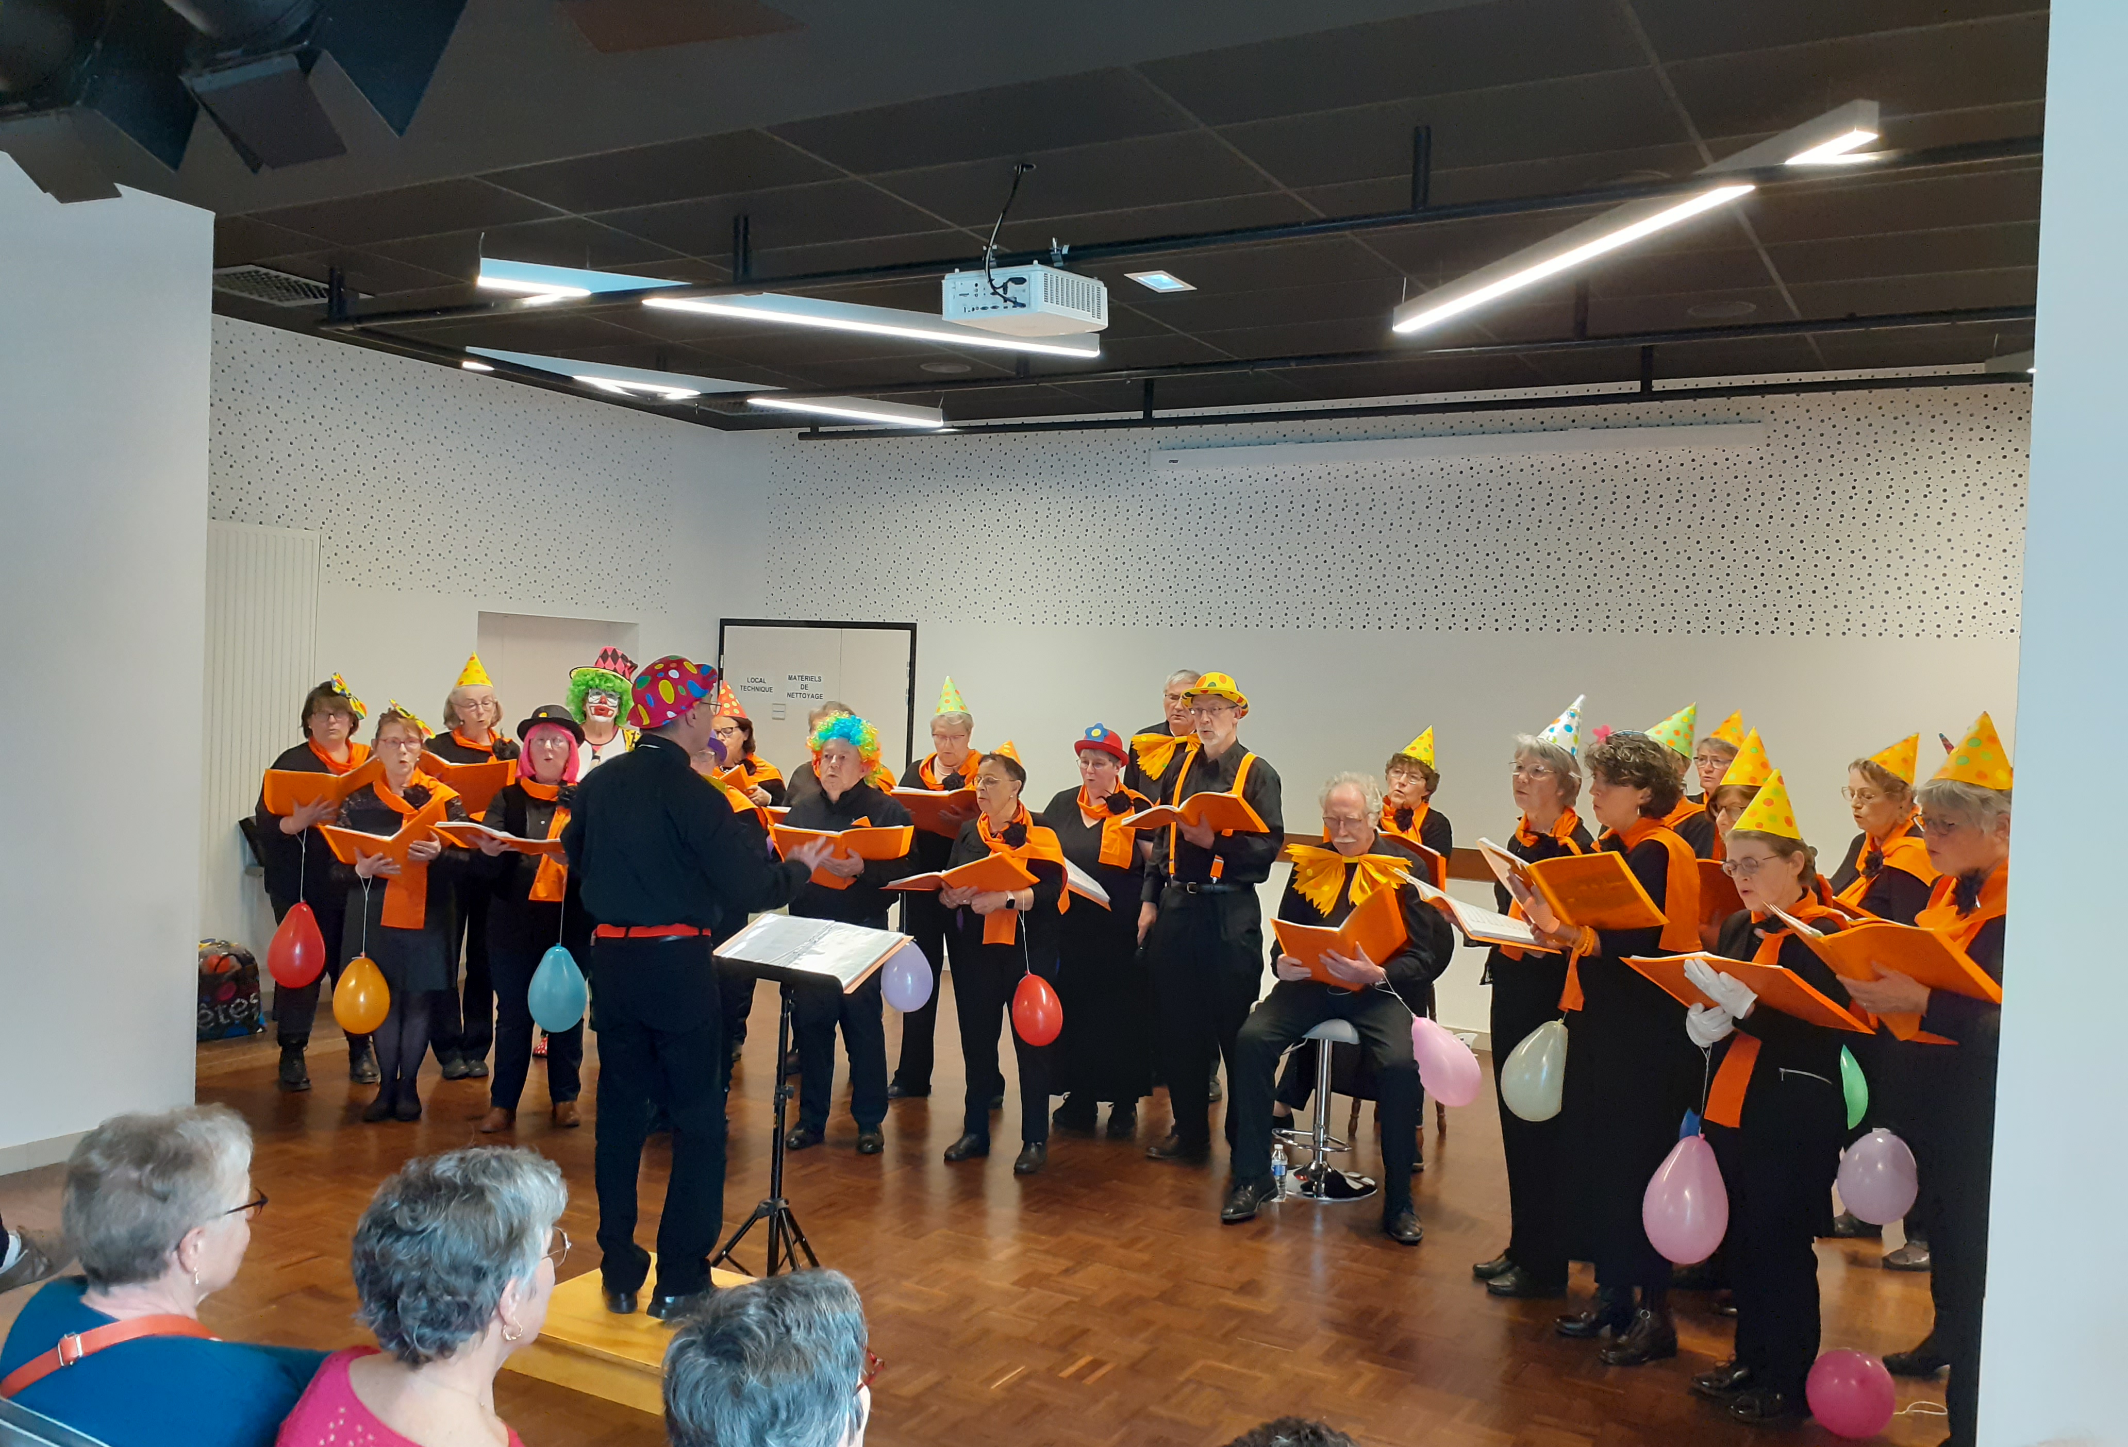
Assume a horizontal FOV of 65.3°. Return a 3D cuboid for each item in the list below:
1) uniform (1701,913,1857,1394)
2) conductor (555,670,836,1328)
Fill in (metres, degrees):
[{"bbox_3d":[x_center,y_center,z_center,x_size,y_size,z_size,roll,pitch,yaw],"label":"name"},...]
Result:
[{"bbox_3d":[1.807,1.079,4.200,0.340,1.240,0.420,2,1,-33],"label":"uniform"},{"bbox_3d":[-0.976,0.639,4.430,0.520,1.710,0.540,3,2,27],"label":"conductor"}]

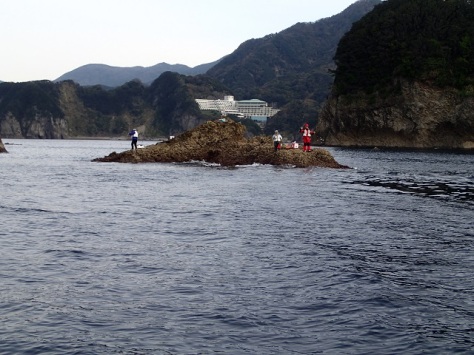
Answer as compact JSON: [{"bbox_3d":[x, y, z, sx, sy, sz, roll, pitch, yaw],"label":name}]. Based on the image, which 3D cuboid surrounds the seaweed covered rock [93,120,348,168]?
[{"bbox_3d":[-0.900,-2.750,55.400,22.000,3.600,9.000,1,4,23],"label":"seaweed covered rock"}]

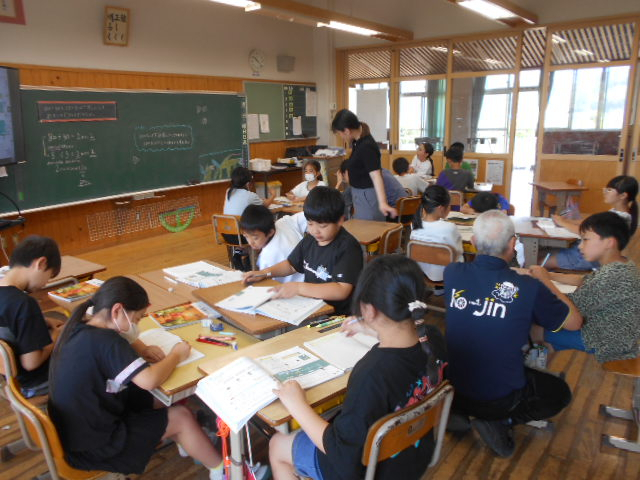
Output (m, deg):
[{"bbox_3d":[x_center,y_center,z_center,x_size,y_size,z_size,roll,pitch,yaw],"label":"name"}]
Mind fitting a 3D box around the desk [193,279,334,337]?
[{"bbox_3d":[-0.266,0.598,2.253,0.420,0.685,0.610,-12,18,-35],"label":"desk"}]

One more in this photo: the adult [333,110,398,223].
[{"bbox_3d":[0.370,-0.337,4.141,0.510,1.550,0.469,-1,14,0],"label":"adult"}]

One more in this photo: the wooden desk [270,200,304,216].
[{"bbox_3d":[-0.209,0.015,4.505,0.610,0.660,0.420,2,15,12],"label":"wooden desk"}]

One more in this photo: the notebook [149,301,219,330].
[{"bbox_3d":[-0.581,0.330,2.071,0.245,0.015,0.205,-10,16,-30],"label":"notebook"}]

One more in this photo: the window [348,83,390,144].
[{"bbox_3d":[0.838,-2.136,8.306,0.880,1.130,0.060,10,18,38],"label":"window"}]

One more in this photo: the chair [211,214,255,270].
[{"bbox_3d":[-0.621,0.113,4.035,0.370,0.730,0.450,4,16,20],"label":"chair"}]

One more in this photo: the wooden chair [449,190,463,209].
[{"bbox_3d":[1.306,-0.172,5.020,0.367,0.745,0.439,5,16,25],"label":"wooden chair"}]

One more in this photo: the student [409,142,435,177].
[{"bbox_3d":[1.400,-0.765,6.622,0.520,1.120,0.400,-10,16,-30],"label":"student"}]

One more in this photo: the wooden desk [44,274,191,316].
[{"bbox_3d":[-0.941,0.607,2.367,0.622,0.673,0.428,13,20,43],"label":"wooden desk"}]

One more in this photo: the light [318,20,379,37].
[{"bbox_3d":[0.426,-2.934,6.656,0.220,0.100,1.220,9,18,36],"label":"light"}]

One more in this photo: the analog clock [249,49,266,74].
[{"bbox_3d":[-0.951,-2.719,7.313,0.061,0.347,0.347,9,18,36],"label":"analog clock"}]

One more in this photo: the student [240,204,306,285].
[{"bbox_3d":[-0.244,0.255,2.917,0.660,1.010,0.420,-12,18,-35],"label":"student"}]

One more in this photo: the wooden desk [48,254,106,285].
[{"bbox_3d":[-1.555,0.532,2.678,0.439,0.694,0.632,10,18,37],"label":"wooden desk"}]

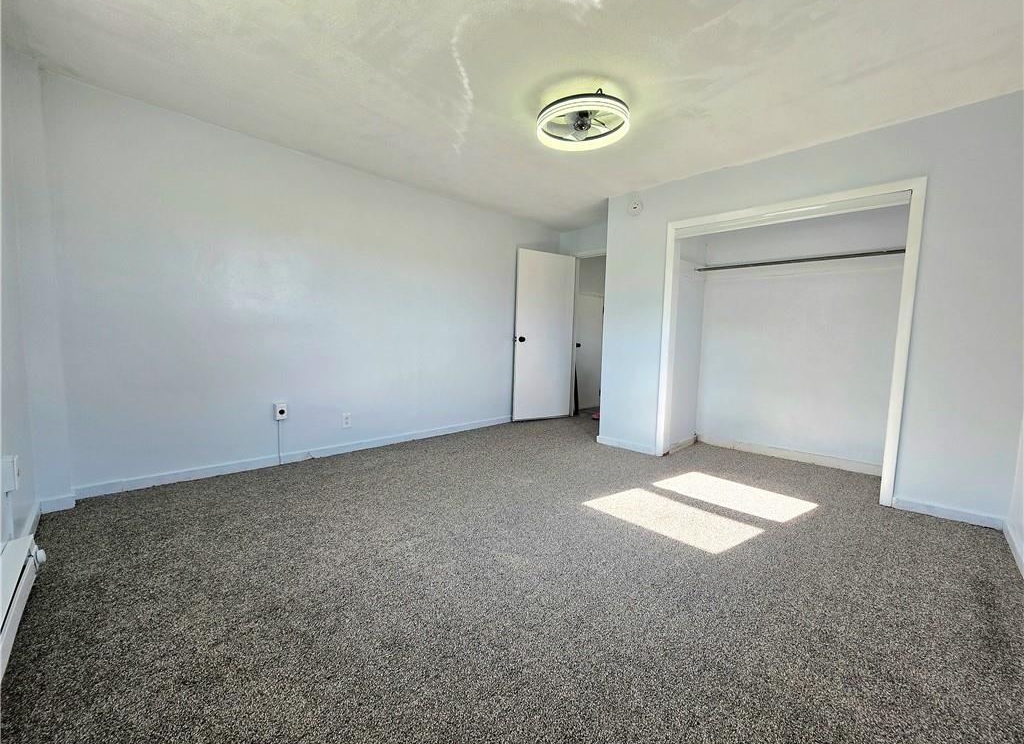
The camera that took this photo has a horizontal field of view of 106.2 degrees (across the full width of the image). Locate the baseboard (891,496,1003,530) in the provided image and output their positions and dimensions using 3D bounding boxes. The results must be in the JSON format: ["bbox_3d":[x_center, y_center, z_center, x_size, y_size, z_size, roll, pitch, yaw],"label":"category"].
[{"bbox_3d":[2.497,0.810,2.219,0.417,0.066,0.015,5,6,42],"label":"baseboard"}]

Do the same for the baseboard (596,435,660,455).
[{"bbox_3d":[1.044,0.672,3.527,0.572,0.066,0.015,5,6,42],"label":"baseboard"}]

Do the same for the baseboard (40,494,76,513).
[{"bbox_3d":[-2.450,0.717,2.078,0.015,0.070,0.116,6,7,44],"label":"baseboard"}]

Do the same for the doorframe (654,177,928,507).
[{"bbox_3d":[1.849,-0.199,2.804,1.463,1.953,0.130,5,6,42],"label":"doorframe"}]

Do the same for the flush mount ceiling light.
[{"bbox_3d":[0.407,-1.453,2.200,0.520,0.130,0.520,1,5,0],"label":"flush mount ceiling light"}]

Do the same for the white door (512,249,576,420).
[{"bbox_3d":[0.392,-0.431,4.711,0.793,2.020,0.040,-1,5,-24],"label":"white door"}]

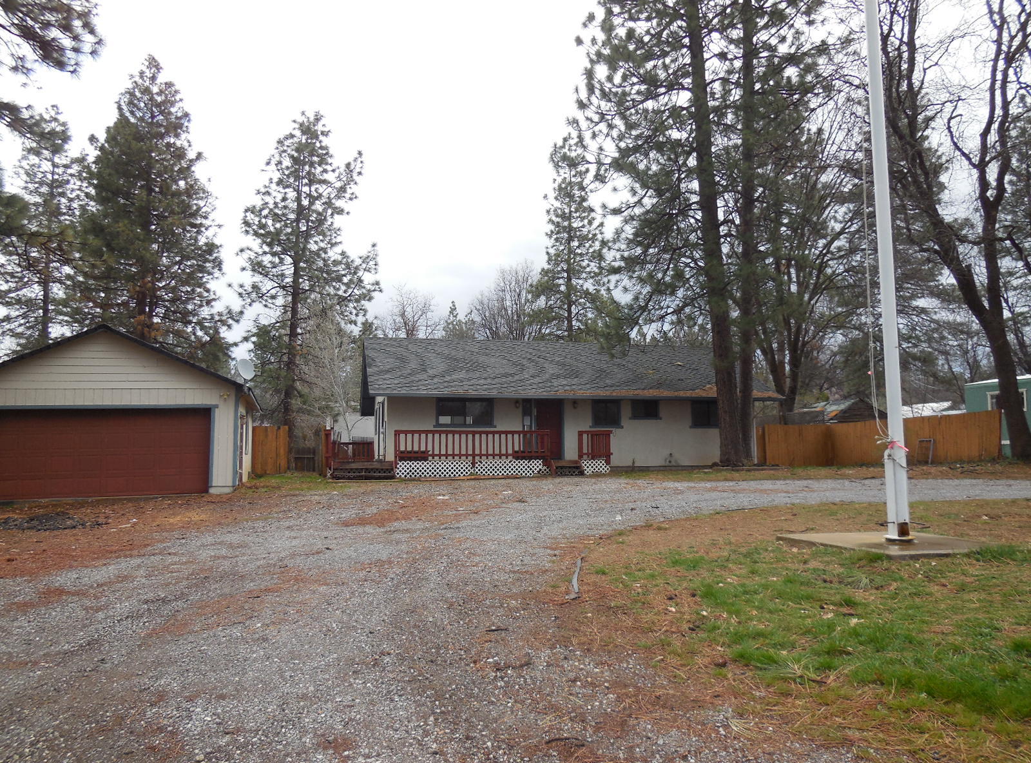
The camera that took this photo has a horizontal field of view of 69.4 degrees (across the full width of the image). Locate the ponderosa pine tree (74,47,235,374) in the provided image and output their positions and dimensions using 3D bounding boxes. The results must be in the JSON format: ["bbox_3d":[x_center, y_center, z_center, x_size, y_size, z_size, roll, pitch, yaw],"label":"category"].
[{"bbox_3d":[-17.806,-6.119,36.847,7.828,21.090,7.828,1,-6,-13],"label":"ponderosa pine tree"}]

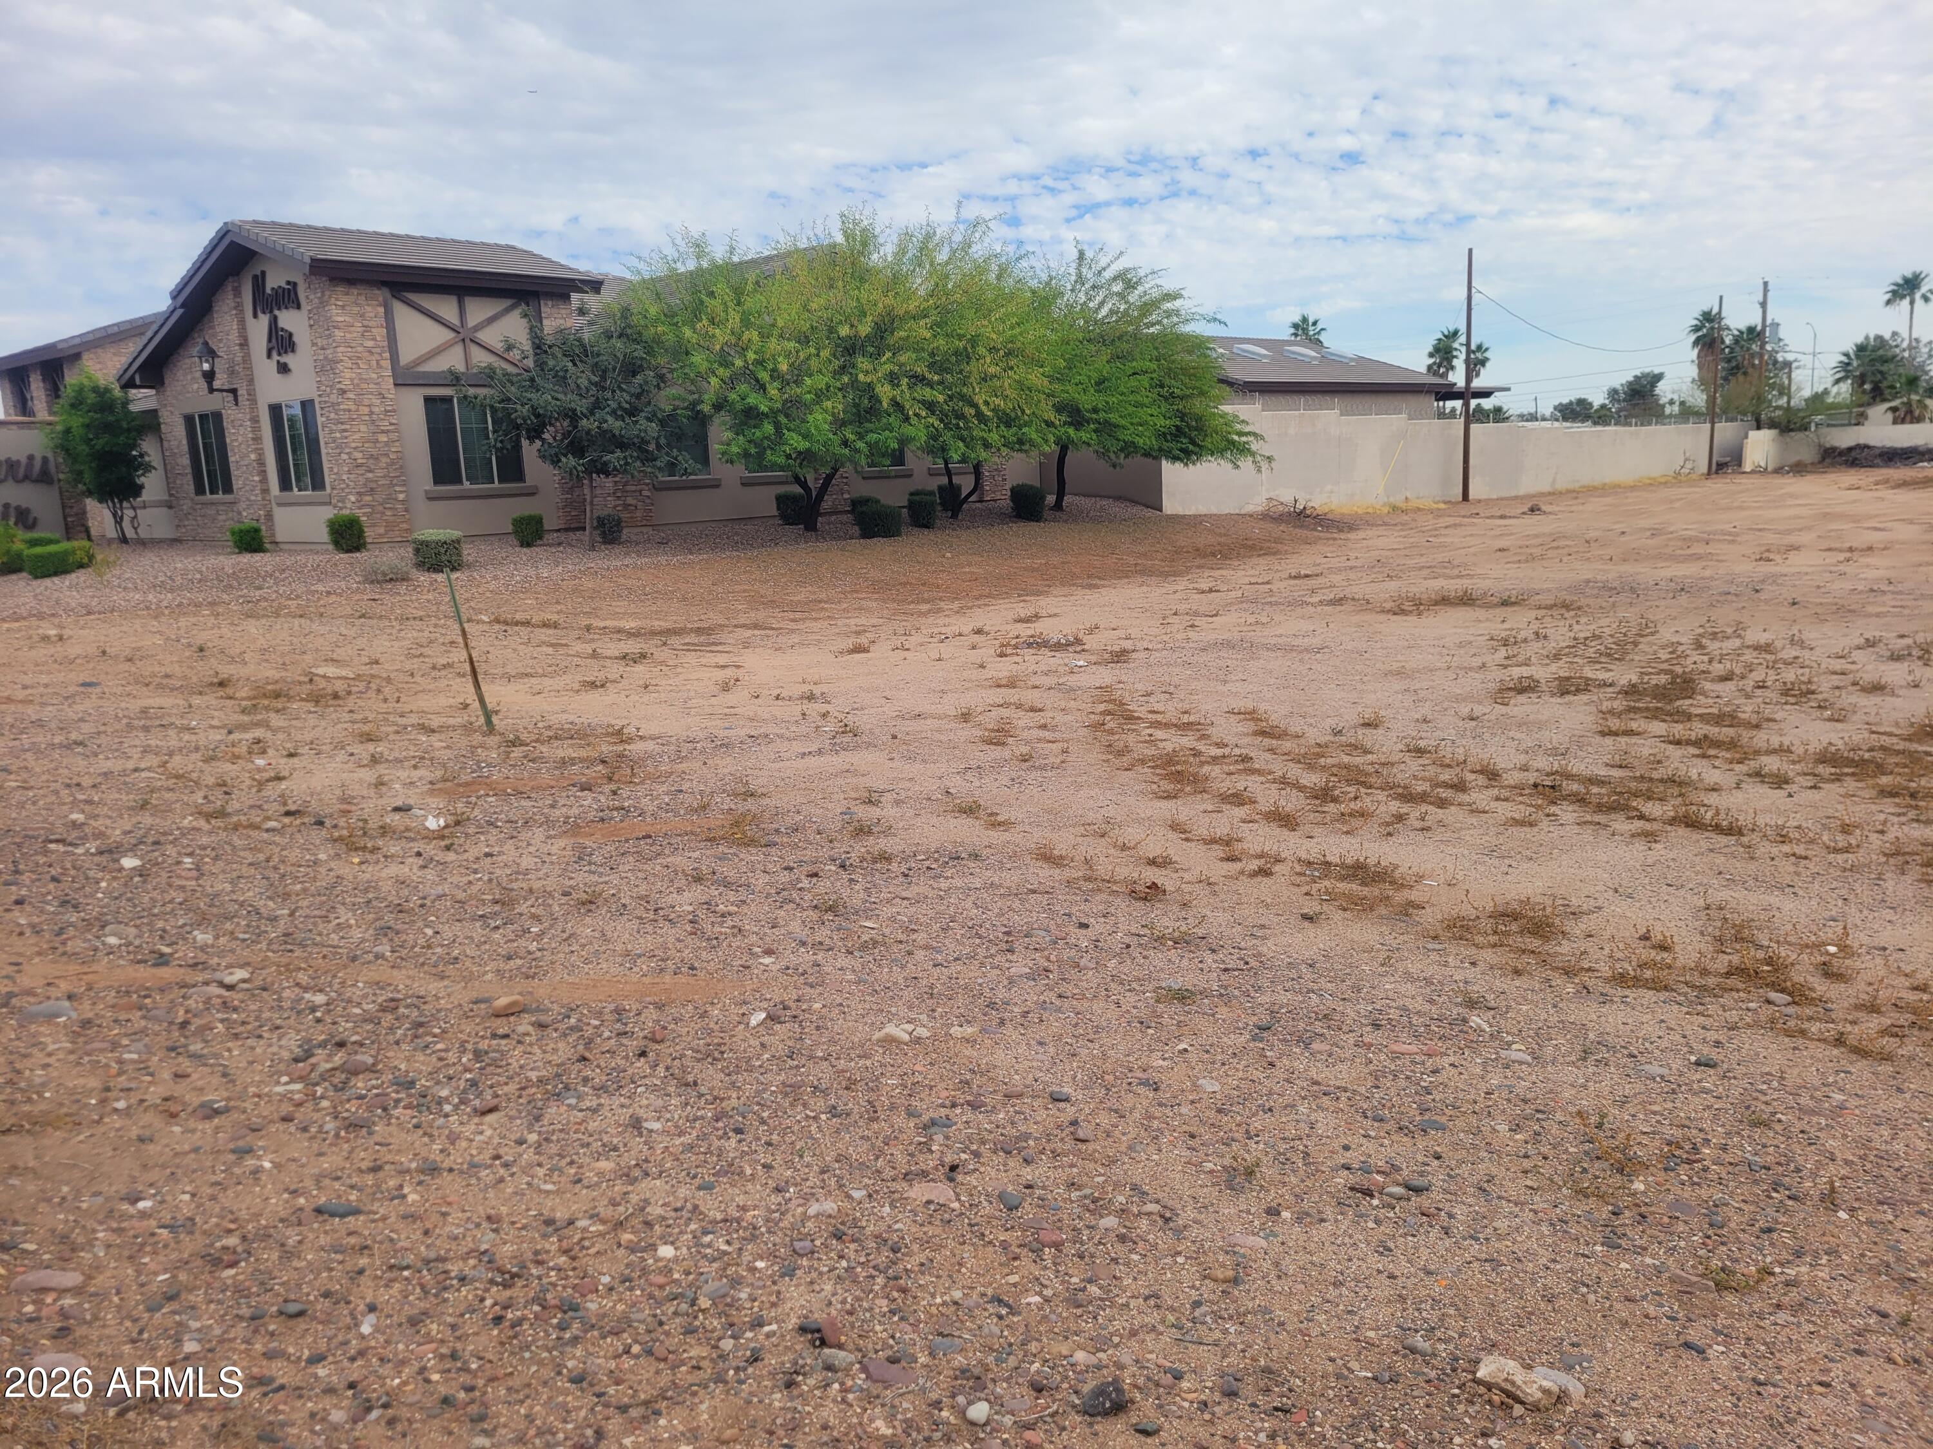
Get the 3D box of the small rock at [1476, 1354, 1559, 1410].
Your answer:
[{"bbox_3d":[0.934,1.117,2.474,0.060,0.039,0.138,-11,14,-40],"label":"small rock"}]

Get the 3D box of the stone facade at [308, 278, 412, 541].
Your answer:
[{"bbox_3d":[-10.470,-5.413,25.154,0.800,4.500,1.000,7,14,41],"label":"stone facade"}]

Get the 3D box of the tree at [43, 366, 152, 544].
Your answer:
[{"bbox_3d":[-18.817,-5.820,31.459,2.050,3.800,2.050,-8,12,-29],"label":"tree"}]

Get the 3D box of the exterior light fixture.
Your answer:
[{"bbox_3d":[-13.250,-6.202,25.572,0.460,1.130,0.690,7,14,42],"label":"exterior light fixture"}]

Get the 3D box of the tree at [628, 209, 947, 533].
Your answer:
[{"bbox_3d":[-3.197,-6.404,26.498,5.800,5.630,5.600,-4,10,-6],"label":"tree"}]

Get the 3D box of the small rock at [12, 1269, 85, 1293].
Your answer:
[{"bbox_3d":[-1.902,1.149,3.007,0.135,0.022,0.048,-5,11,-14],"label":"small rock"}]

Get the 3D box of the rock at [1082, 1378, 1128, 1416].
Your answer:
[{"bbox_3d":[0.229,1.117,2.405,0.077,0.050,0.062,-2,10,5],"label":"rock"}]

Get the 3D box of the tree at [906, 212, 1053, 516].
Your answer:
[{"bbox_3d":[0.055,-7.957,32.717,3.900,6.500,3.900,-2,10,1],"label":"tree"}]

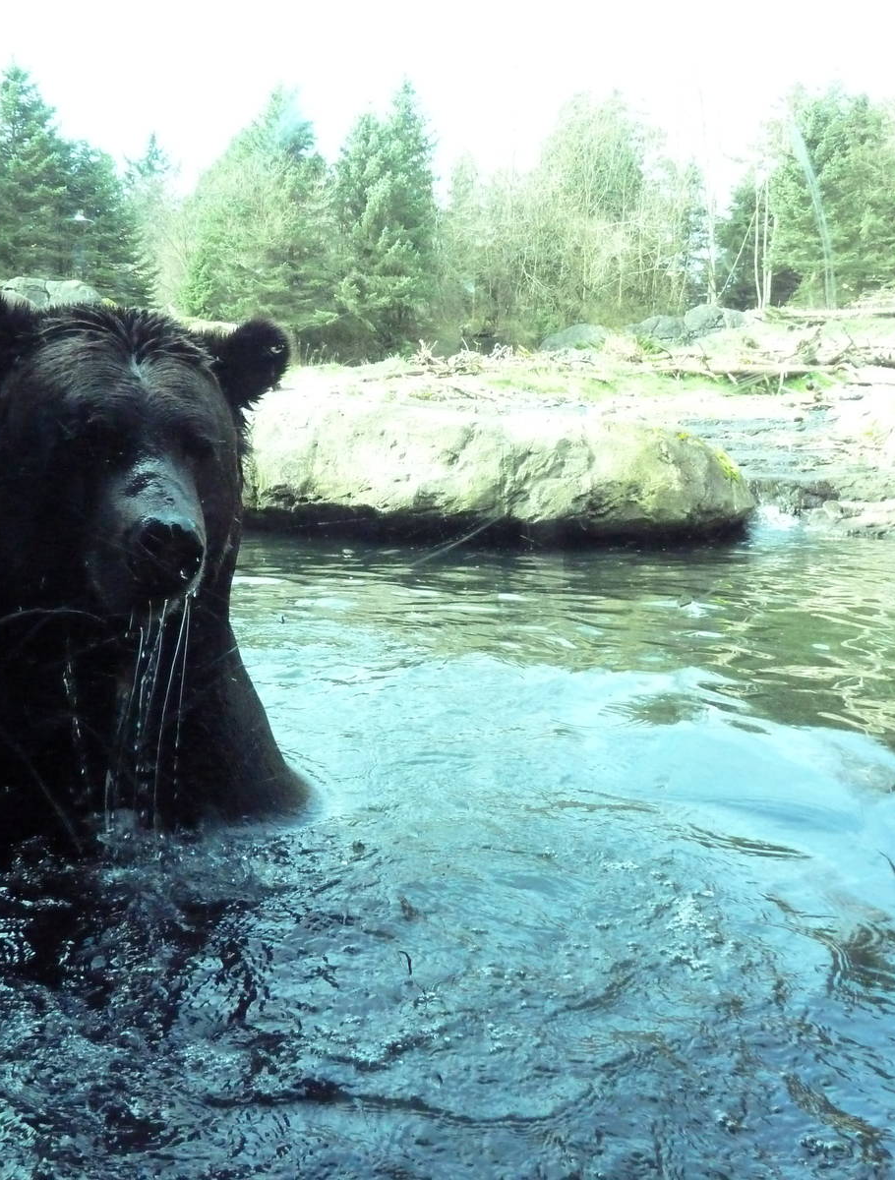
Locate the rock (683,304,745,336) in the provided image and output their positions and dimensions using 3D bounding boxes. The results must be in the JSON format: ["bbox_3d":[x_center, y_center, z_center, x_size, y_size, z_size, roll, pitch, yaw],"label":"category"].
[{"bbox_3d":[4.460,-4.532,19.000,0.980,0.550,0.800,2,8,13],"label":"rock"}]

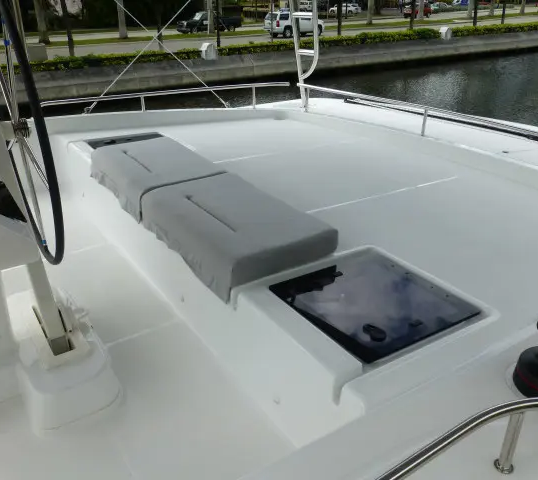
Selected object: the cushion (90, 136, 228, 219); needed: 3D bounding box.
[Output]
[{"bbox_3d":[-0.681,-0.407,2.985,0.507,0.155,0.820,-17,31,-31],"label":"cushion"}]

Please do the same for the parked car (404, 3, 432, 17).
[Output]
[{"bbox_3d":[20.481,-31.595,68.661,4.400,1.750,1.820,-20,33,-36],"label":"parked car"}]

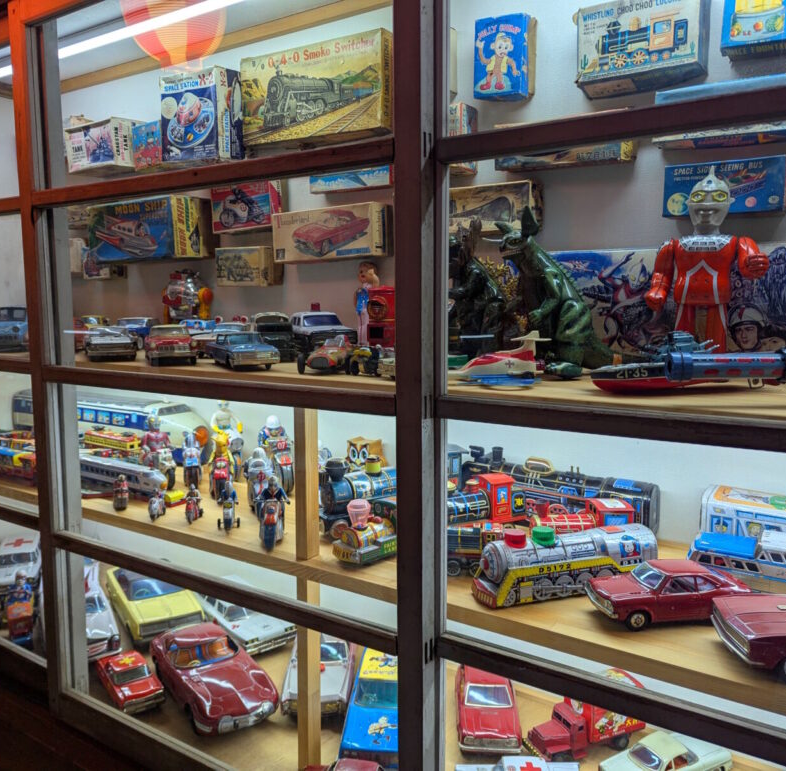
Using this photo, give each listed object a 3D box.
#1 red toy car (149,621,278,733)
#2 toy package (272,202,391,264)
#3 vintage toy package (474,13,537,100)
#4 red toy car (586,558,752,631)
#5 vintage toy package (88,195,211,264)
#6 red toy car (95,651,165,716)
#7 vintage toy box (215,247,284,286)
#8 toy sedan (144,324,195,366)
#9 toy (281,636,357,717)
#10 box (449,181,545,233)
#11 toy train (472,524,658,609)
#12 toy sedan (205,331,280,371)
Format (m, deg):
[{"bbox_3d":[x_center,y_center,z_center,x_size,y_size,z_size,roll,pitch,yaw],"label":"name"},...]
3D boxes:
[{"bbox_3d":[-0.360,0.559,1.405,0.150,0.115,0.369,-5,8,-34],"label":"red toy car"},{"bbox_3d":[-0.133,-0.330,1.558,0.277,0.106,0.070,3,7,33],"label":"toy package"},{"bbox_3d":[0.205,-0.596,1.300,0.093,0.130,0.061,8,17,33],"label":"vintage toy package"},{"bbox_3d":[0.375,0.277,0.965,0.200,0.069,0.084,-1,7,-9],"label":"red toy car"},{"bbox_3d":[-0.640,-0.402,1.856,0.331,0.144,0.109,4,10,34],"label":"vintage toy package"},{"bbox_3d":[-0.530,0.585,1.432,0.083,0.057,0.199,-5,8,-36],"label":"red toy car"},{"bbox_3d":[-0.343,-0.281,1.701,0.149,0.090,0.071,4,8,33],"label":"vintage toy box"},{"bbox_3d":[-0.446,-0.083,1.417,0.086,0.076,0.202,-3,7,-22],"label":"toy sedan"},{"bbox_3d":[-0.142,0.566,1.463,0.118,0.080,0.307,0,7,1],"label":"toy"},{"bbox_3d":[0.173,-0.333,1.358,0.219,0.084,0.063,5,8,35],"label":"box"},{"bbox_3d":[0.254,0.253,1.051,0.286,0.095,0.059,-2,7,-20],"label":"toy train"},{"bbox_3d":[-0.284,-0.068,1.331,0.085,0.065,0.203,-3,7,-27],"label":"toy sedan"}]

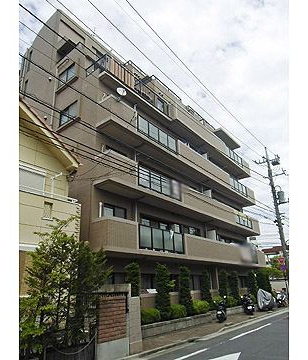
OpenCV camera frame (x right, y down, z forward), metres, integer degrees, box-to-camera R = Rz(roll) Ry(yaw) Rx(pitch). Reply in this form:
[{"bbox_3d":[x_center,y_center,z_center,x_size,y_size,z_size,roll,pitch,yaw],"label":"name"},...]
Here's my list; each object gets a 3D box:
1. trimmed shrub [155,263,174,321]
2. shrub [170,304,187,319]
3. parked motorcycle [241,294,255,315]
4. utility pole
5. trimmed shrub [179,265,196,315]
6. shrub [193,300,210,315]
[{"bbox_3d":[0.442,4.663,14.035,0.820,2.370,0.820,-2,-18,-1],"label":"trimmed shrub"},{"bbox_3d":[1.074,5.756,14.577,0.750,0.620,0.750,-2,-18,-1],"label":"shrub"},{"bbox_3d":[5.882,7.821,20.991,0.720,1.200,1.800,-3,-18,4],"label":"parked motorcycle"},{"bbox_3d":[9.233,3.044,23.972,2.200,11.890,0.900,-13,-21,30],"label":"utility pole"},{"bbox_3d":[1.583,5.236,15.740,0.800,2.290,0.800,-2,-18,-1],"label":"trimmed shrub"},{"bbox_3d":[2.358,6.325,16.524,0.900,0.690,0.900,-13,-21,30],"label":"shrub"}]

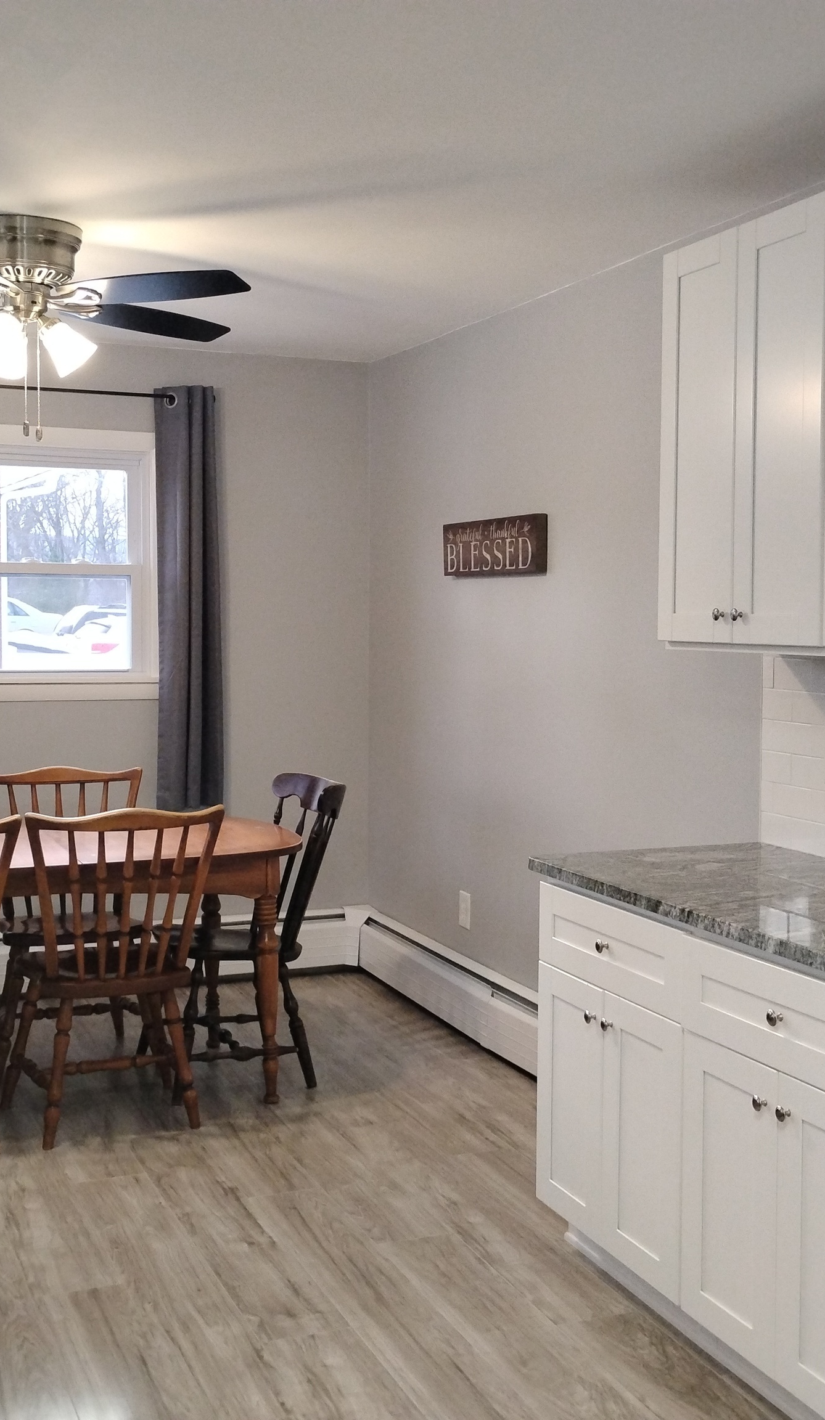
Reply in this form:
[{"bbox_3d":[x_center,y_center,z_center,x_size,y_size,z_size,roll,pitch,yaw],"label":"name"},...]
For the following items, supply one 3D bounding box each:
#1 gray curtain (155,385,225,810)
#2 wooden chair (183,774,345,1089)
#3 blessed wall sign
[{"bbox_3d":[-0.839,-0.418,5.770,0.270,1.605,0.105,-1,4,-23],"label":"gray curtain"},{"bbox_3d":[-0.548,0.683,4.848,0.550,0.930,0.570,-1,4,-23],"label":"wooden chair"},{"bbox_3d":[0.265,-0.536,5.067,0.040,0.182,0.705,-1,4,-23],"label":"blessed wall sign"}]

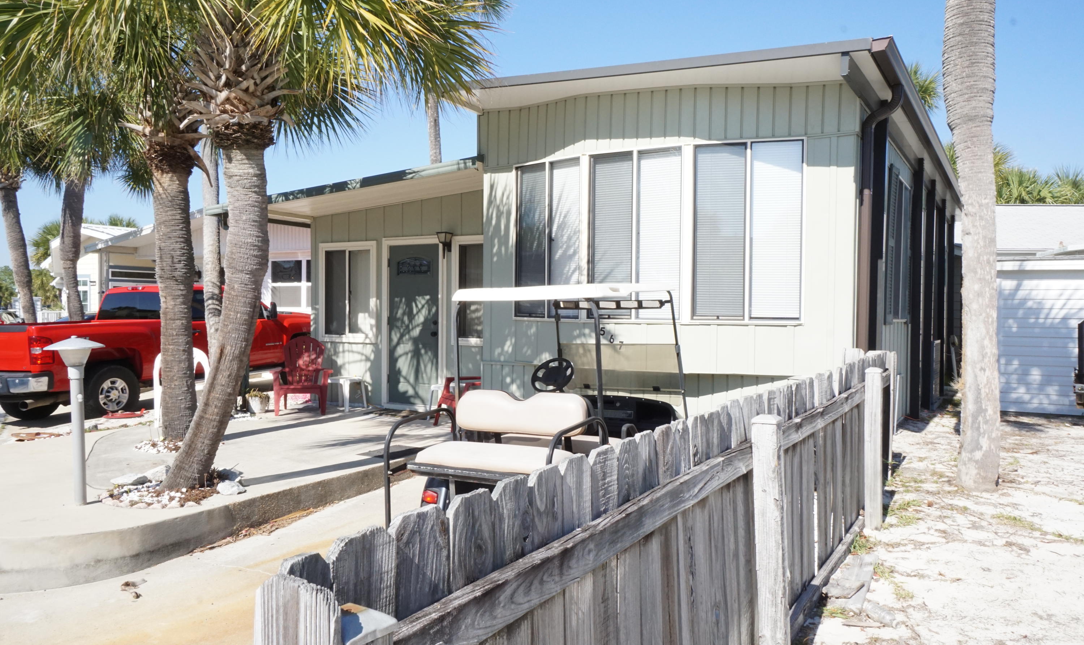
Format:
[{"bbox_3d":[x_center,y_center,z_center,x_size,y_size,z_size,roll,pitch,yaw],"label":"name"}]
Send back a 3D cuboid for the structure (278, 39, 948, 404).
[{"bbox_3d":[1.727,-0.653,12.903,8.170,3.620,9.950,1,1,30],"label":"structure"}]

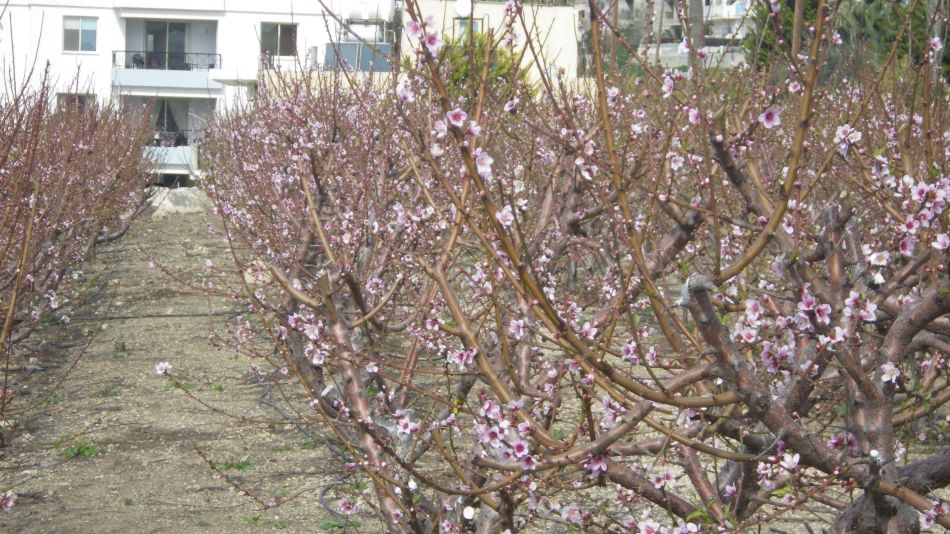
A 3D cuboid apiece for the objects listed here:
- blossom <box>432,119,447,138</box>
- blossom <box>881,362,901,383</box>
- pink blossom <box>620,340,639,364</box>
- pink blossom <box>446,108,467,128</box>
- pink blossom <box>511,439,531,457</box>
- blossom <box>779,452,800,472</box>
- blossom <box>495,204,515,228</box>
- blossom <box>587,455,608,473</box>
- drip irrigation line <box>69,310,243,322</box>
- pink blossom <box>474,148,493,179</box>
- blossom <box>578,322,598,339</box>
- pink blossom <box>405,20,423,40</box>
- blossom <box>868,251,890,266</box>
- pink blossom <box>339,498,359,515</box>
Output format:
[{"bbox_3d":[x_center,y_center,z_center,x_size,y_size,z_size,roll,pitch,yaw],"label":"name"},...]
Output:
[{"bbox_3d":[-0.062,-0.243,5.100,0.033,0.035,0.023,-1,1,-30],"label":"blossom"},{"bbox_3d":[0.717,0.182,5.000,0.035,0.035,0.020,1,-6,0],"label":"blossom"},{"bbox_3d":[0.288,0.160,5.400,0.034,0.038,0.023,1,3,17],"label":"pink blossom"},{"bbox_3d":[-0.032,-0.259,5.050,0.035,0.034,0.020,1,0,0],"label":"pink blossom"},{"bbox_3d":[0.086,0.342,5.450,0.035,0.034,0.020,0,3,0],"label":"pink blossom"},{"bbox_3d":[0.555,0.343,5.100,0.037,0.034,0.023,0,-41,8],"label":"blossom"},{"bbox_3d":[0.051,-0.090,5.050,0.035,0.036,0.020,1,0,-6],"label":"blossom"},{"bbox_3d":[0.225,0.361,5.300,0.037,0.034,0.023,0,30,-7],"label":"blossom"},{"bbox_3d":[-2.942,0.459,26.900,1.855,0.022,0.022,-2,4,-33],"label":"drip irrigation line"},{"bbox_3d":[0.015,-0.180,5.050,0.033,0.046,0.024,1,-3,-21],"label":"pink blossom"},{"bbox_3d":[0.212,0.120,5.400,0.035,0.033,0.023,-1,-24,-20],"label":"blossom"},{"bbox_3d":[-0.109,-0.420,5.150,0.033,0.034,0.020,3,1,24],"label":"pink blossom"},{"bbox_3d":[0.698,-0.015,5.000,0.037,0.034,0.020,2,-26,21],"label":"blossom"},{"bbox_3d":[-0.235,0.448,5.400,0.036,0.031,0.022,0,-8,-6],"label":"pink blossom"}]

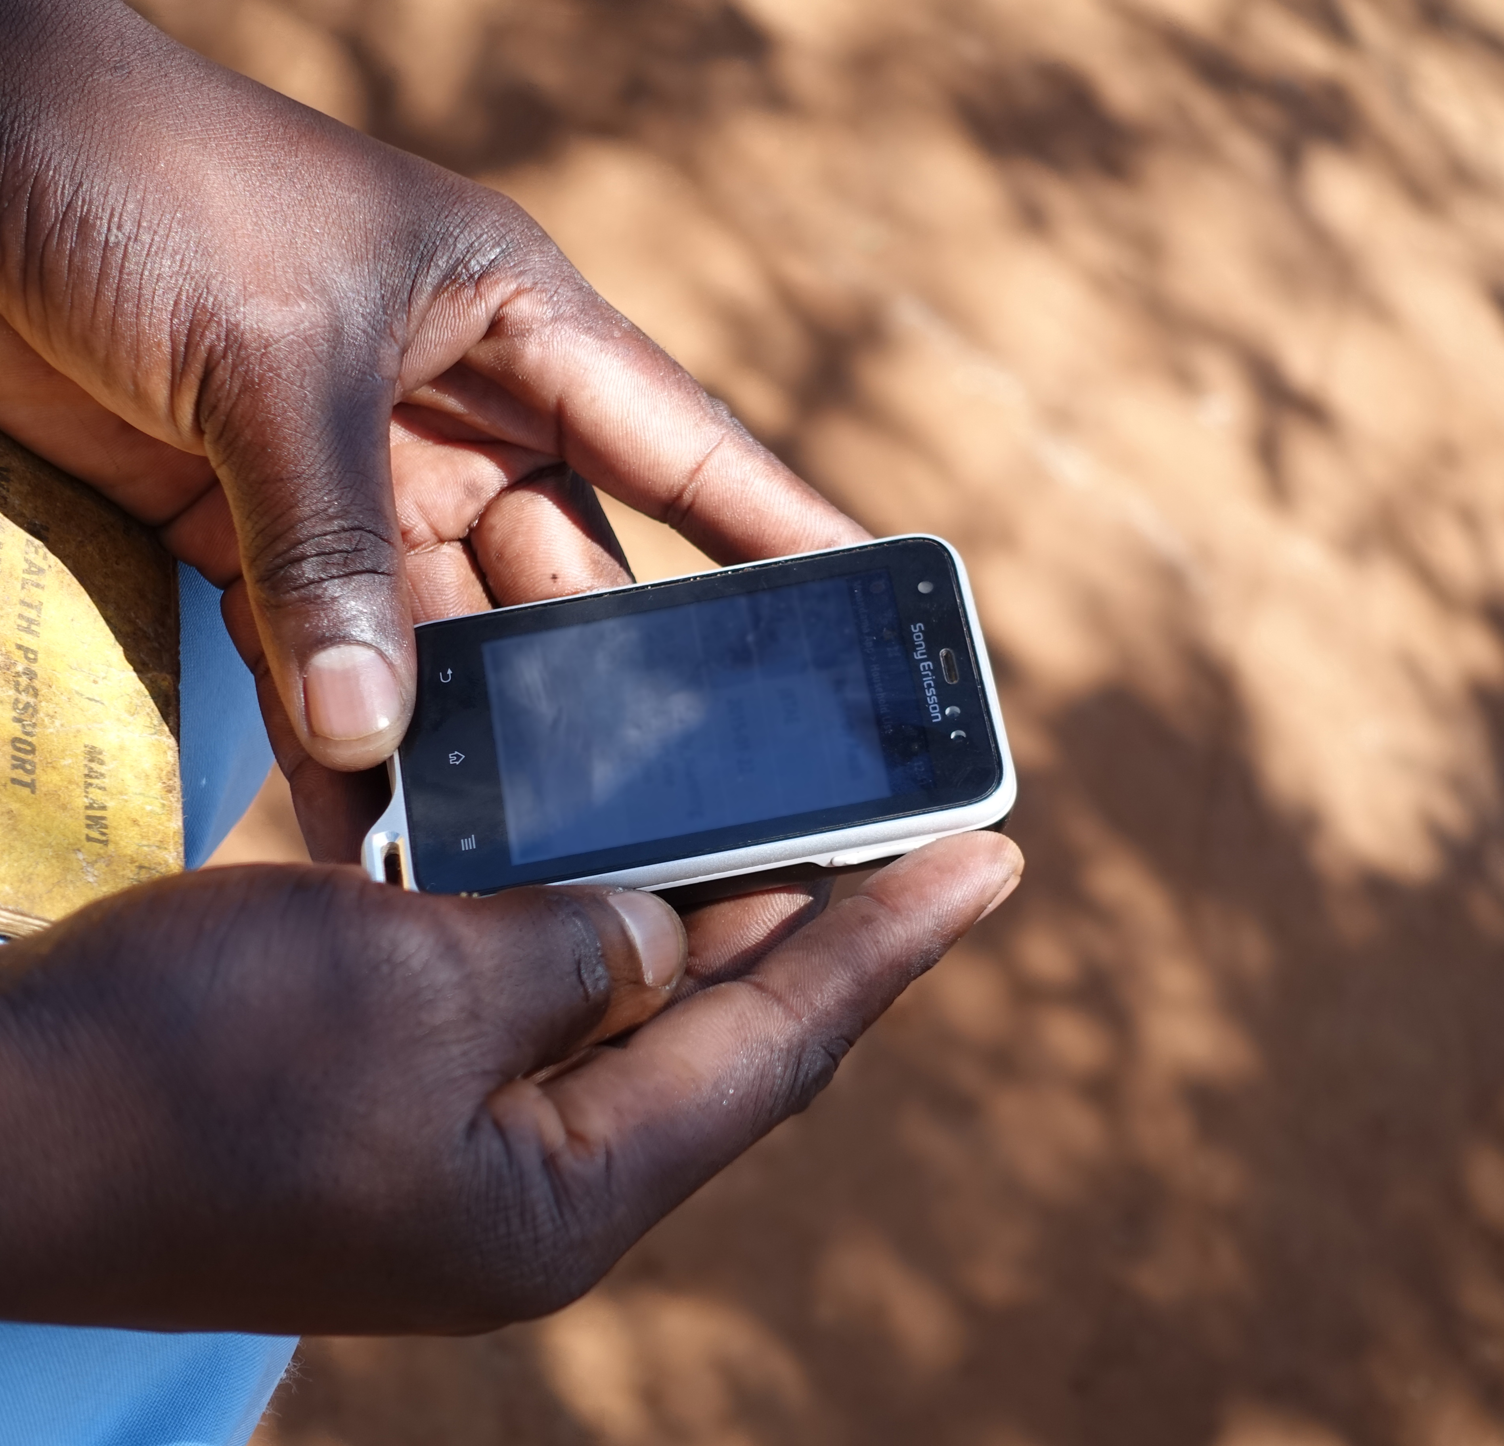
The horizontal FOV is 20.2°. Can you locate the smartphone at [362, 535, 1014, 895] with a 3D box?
[{"bbox_3d":[-0.011,0.003,0.634,0.095,0.017,0.054,-10,52,0],"label":"smartphone"}]

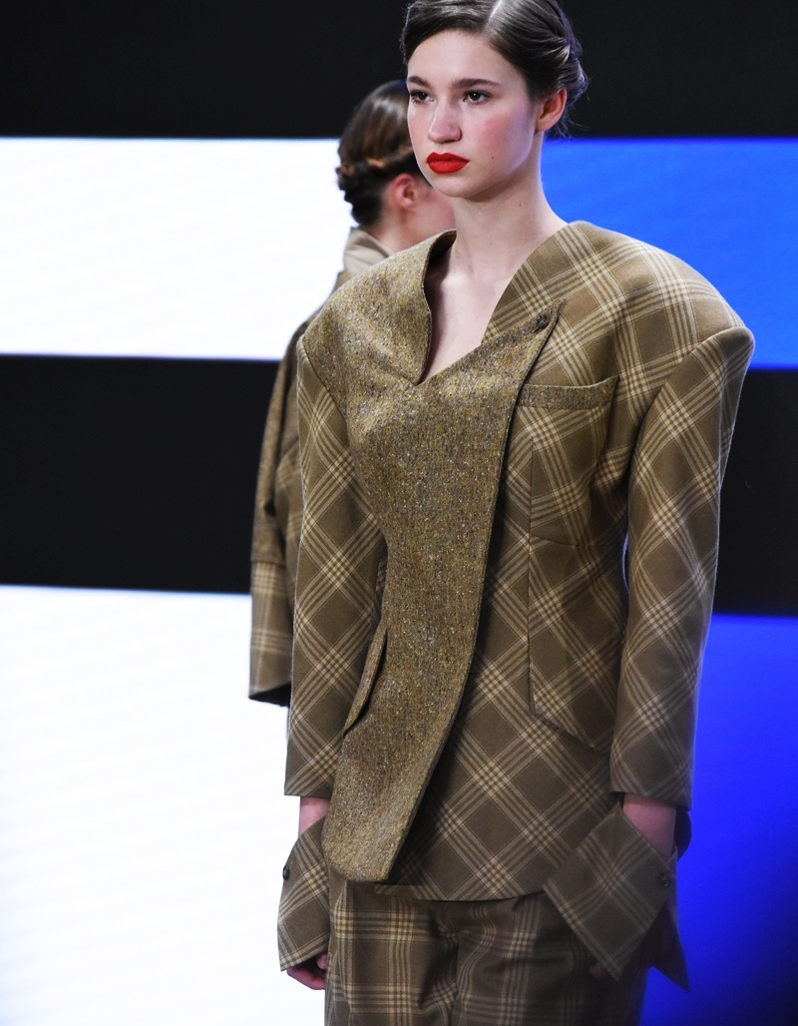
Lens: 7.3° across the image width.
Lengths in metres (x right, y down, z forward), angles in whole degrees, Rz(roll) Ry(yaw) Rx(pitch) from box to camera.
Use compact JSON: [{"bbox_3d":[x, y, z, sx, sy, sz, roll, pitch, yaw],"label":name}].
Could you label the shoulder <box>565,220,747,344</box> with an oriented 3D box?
[{"bbox_3d":[0.271,-0.244,6.580,0.185,0.130,0.180,2,1,28],"label":"shoulder"}]

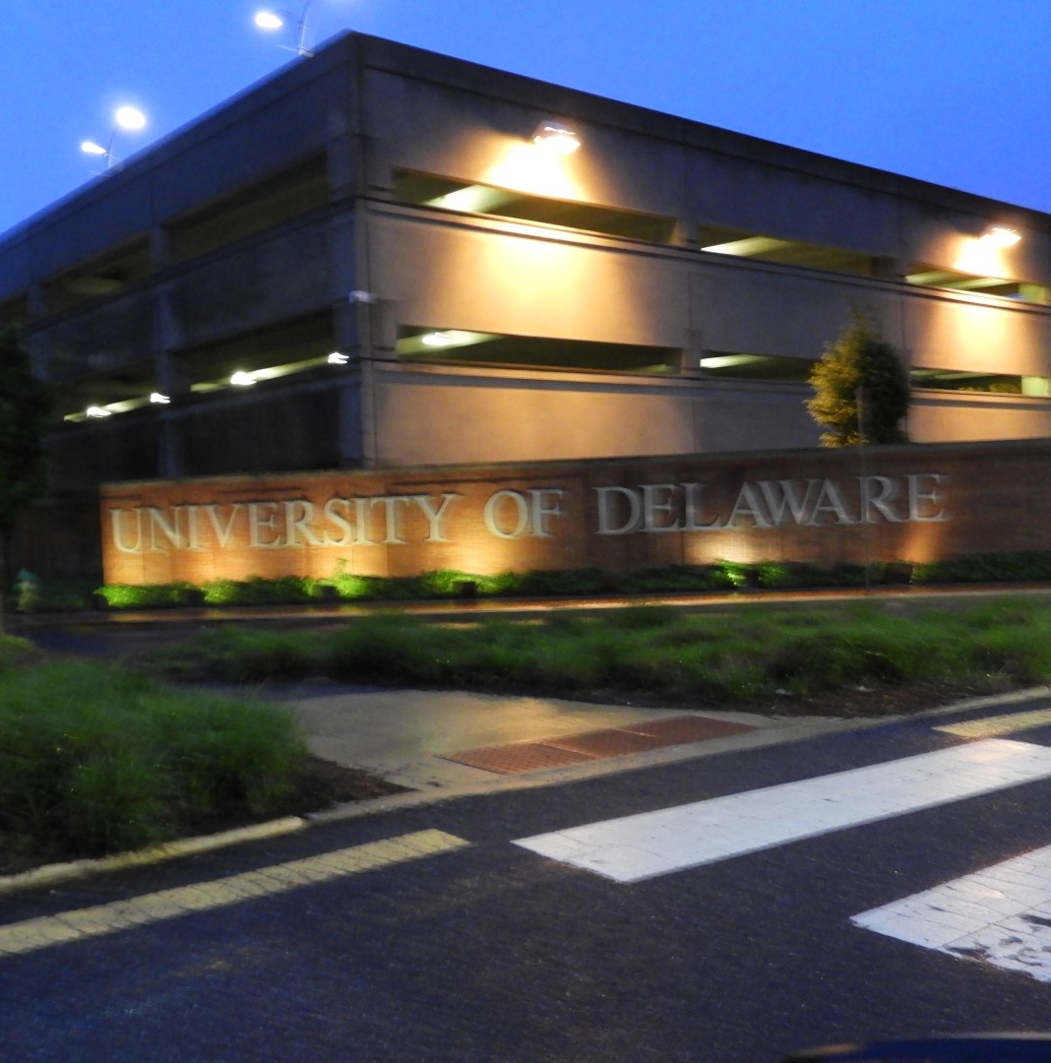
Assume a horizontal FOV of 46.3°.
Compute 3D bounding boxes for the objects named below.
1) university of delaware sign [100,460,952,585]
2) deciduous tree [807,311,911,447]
[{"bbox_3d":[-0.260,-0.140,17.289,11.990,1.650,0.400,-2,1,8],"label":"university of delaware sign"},{"bbox_3d":[6.749,-1.960,24.541,2.076,4.897,2.076,-2,1,0],"label":"deciduous tree"}]

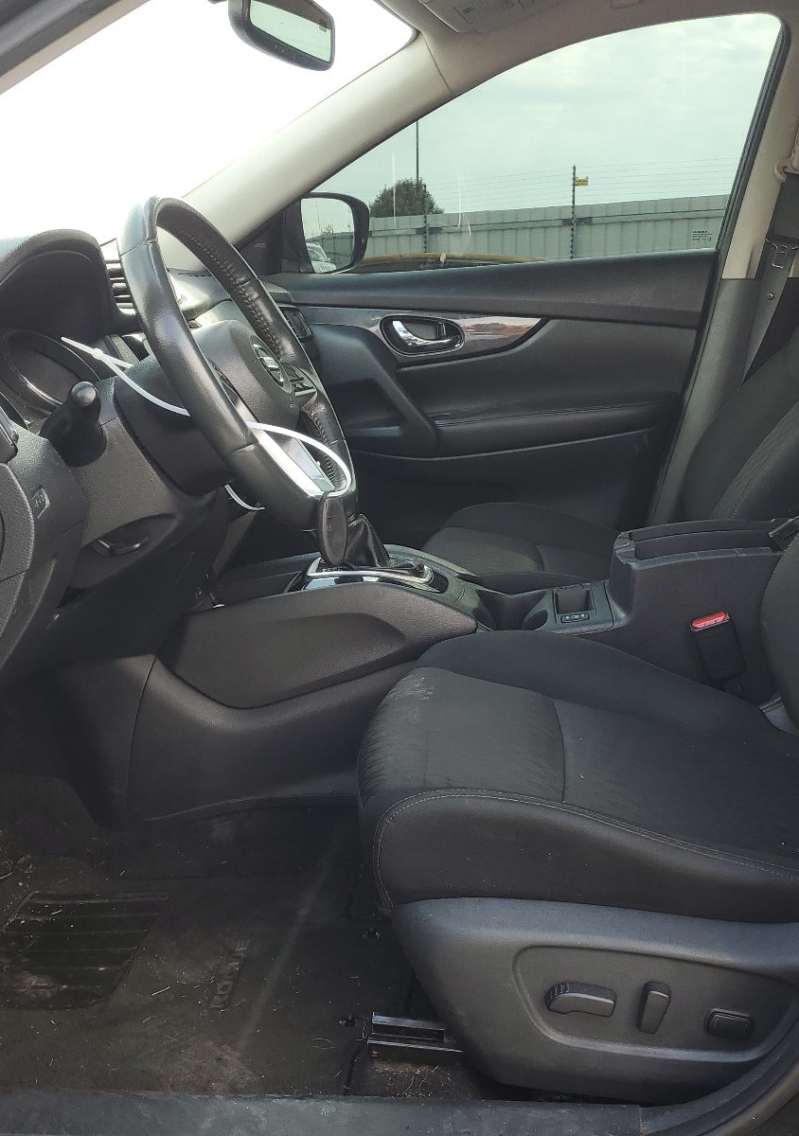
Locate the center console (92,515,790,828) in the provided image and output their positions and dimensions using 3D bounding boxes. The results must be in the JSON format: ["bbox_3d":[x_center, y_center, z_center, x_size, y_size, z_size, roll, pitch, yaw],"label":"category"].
[{"bbox_3d":[0.081,0.155,1.612,1.000,0.430,0.280,-3,16,7],"label":"center console"}]

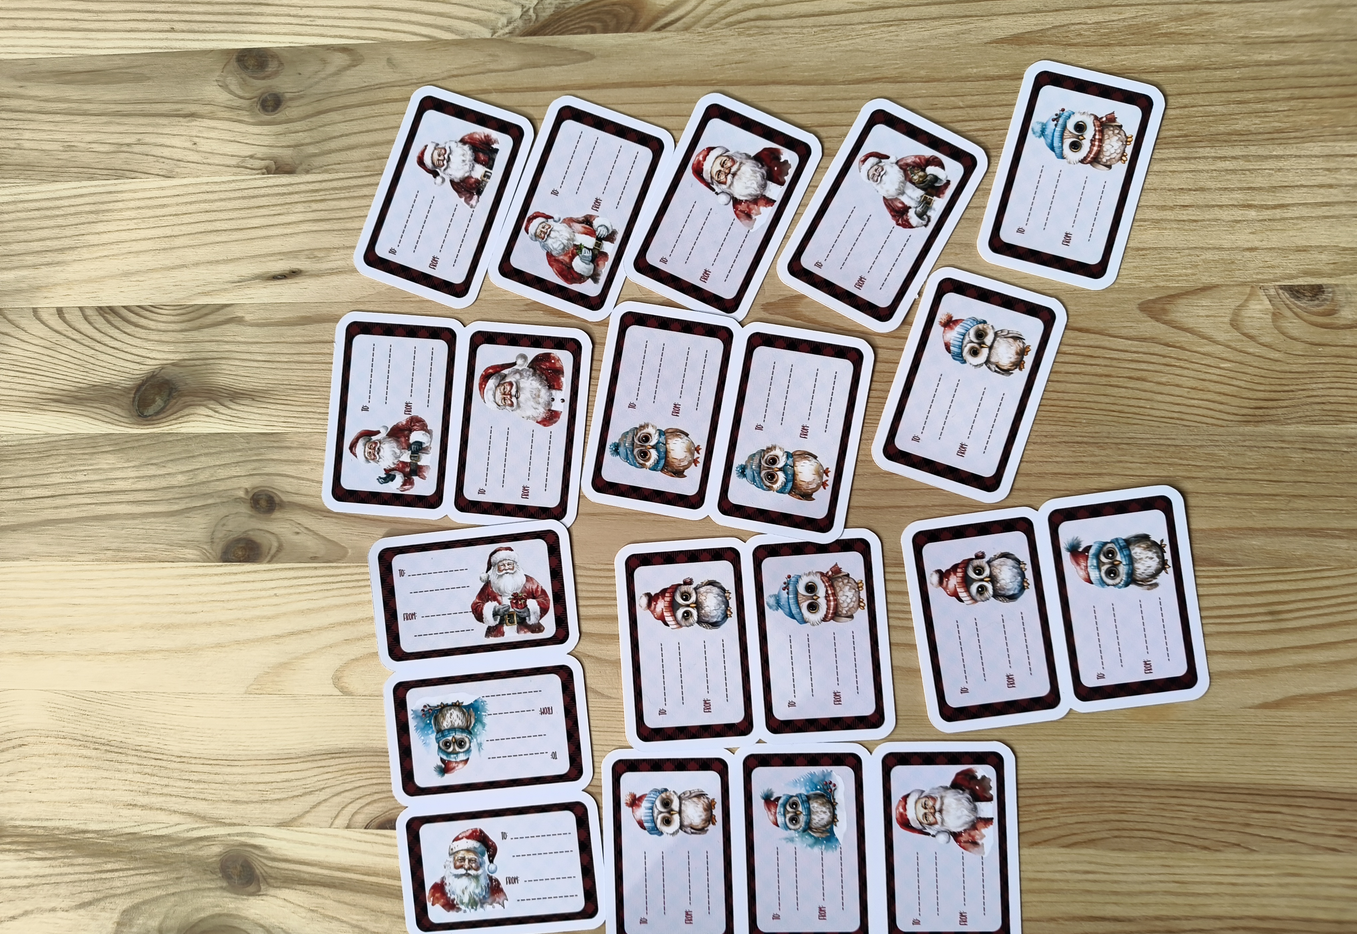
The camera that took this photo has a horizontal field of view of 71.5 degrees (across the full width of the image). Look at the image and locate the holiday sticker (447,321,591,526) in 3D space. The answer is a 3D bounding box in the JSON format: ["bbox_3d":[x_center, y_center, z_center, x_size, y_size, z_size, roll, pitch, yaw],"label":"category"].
[{"bbox_3d":[-0.060,-0.016,0.354,0.051,0.001,0.077,5,89,4],"label":"holiday sticker"}]

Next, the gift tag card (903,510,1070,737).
[{"bbox_3d":[0.109,0.054,0.335,0.050,0.001,0.076,-8,88,4],"label":"gift tag card"}]

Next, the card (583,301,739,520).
[{"bbox_3d":[-0.006,-0.021,0.345,0.050,0.001,0.076,10,90,5],"label":"card"}]

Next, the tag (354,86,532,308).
[{"bbox_3d":[-0.089,-0.103,0.359,0.051,0.001,0.077,20,90,5],"label":"tag"}]

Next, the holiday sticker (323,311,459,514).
[{"bbox_3d":[-0.107,-0.020,0.353,0.050,0.001,0.076,5,89,4],"label":"holiday sticker"}]

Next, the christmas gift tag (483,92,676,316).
[{"bbox_3d":[-0.037,-0.098,0.354,0.051,0.001,0.077,21,90,5],"label":"christmas gift tag"}]

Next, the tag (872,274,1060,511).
[{"bbox_3d":[0.103,-0.029,0.333,0.050,0.001,0.076,18,90,5],"label":"tag"}]

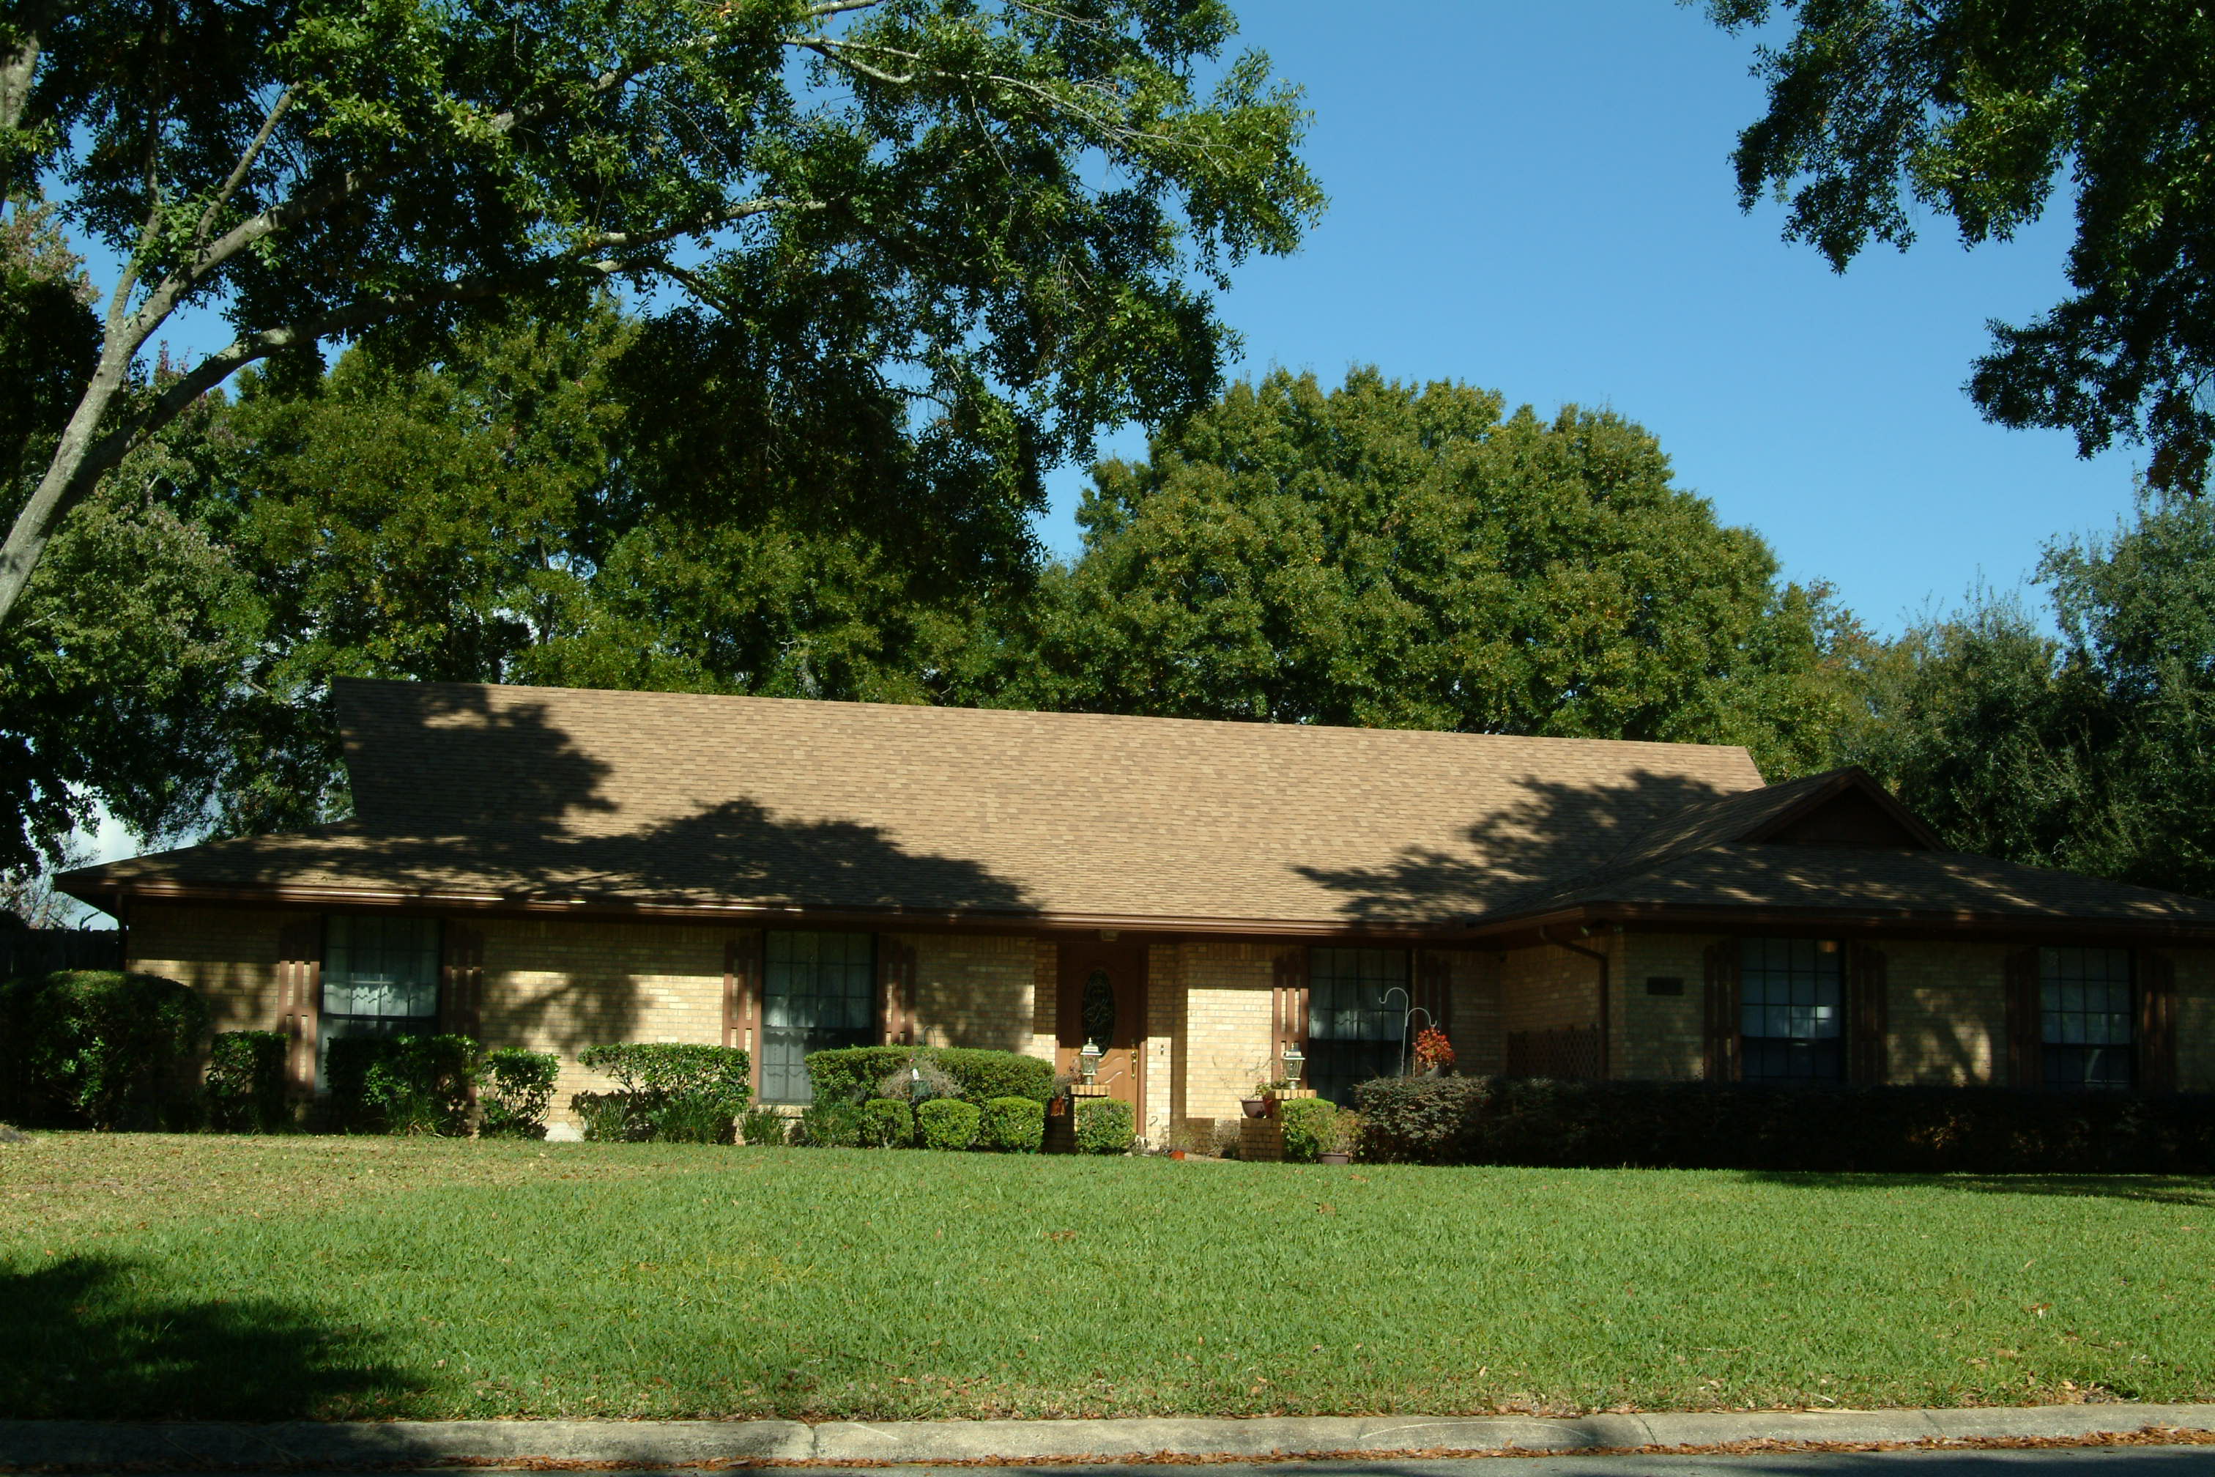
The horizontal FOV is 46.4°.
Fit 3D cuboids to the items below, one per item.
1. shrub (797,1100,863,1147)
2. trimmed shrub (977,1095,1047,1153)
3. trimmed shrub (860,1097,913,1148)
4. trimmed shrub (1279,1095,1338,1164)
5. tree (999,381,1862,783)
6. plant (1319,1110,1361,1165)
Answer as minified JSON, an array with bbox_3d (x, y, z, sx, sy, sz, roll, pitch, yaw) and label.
[{"bbox_3d":[-2.666,3.697,24.799,0.631,0.444,0.631,3,-9,-11],"label":"shrub"},{"bbox_3d":[-0.915,3.704,24.849,0.636,0.544,0.636,3,-9,-11],"label":"trimmed shrub"},{"bbox_3d":[-2.118,3.675,24.708,0.503,0.492,0.503,3,-9,-11],"label":"trimmed shrub"},{"bbox_3d":[1.959,3.818,25.218,0.546,0.636,0.546,1,-8,0],"label":"trimmed shrub"},{"bbox_3d":[5.809,0.250,45.972,15.331,14.006,14.565,3,-9,-11],"label":"tree"},{"bbox_3d":[2.262,3.863,25.016,0.410,0.514,0.410,1,-8,0],"label":"plant"}]

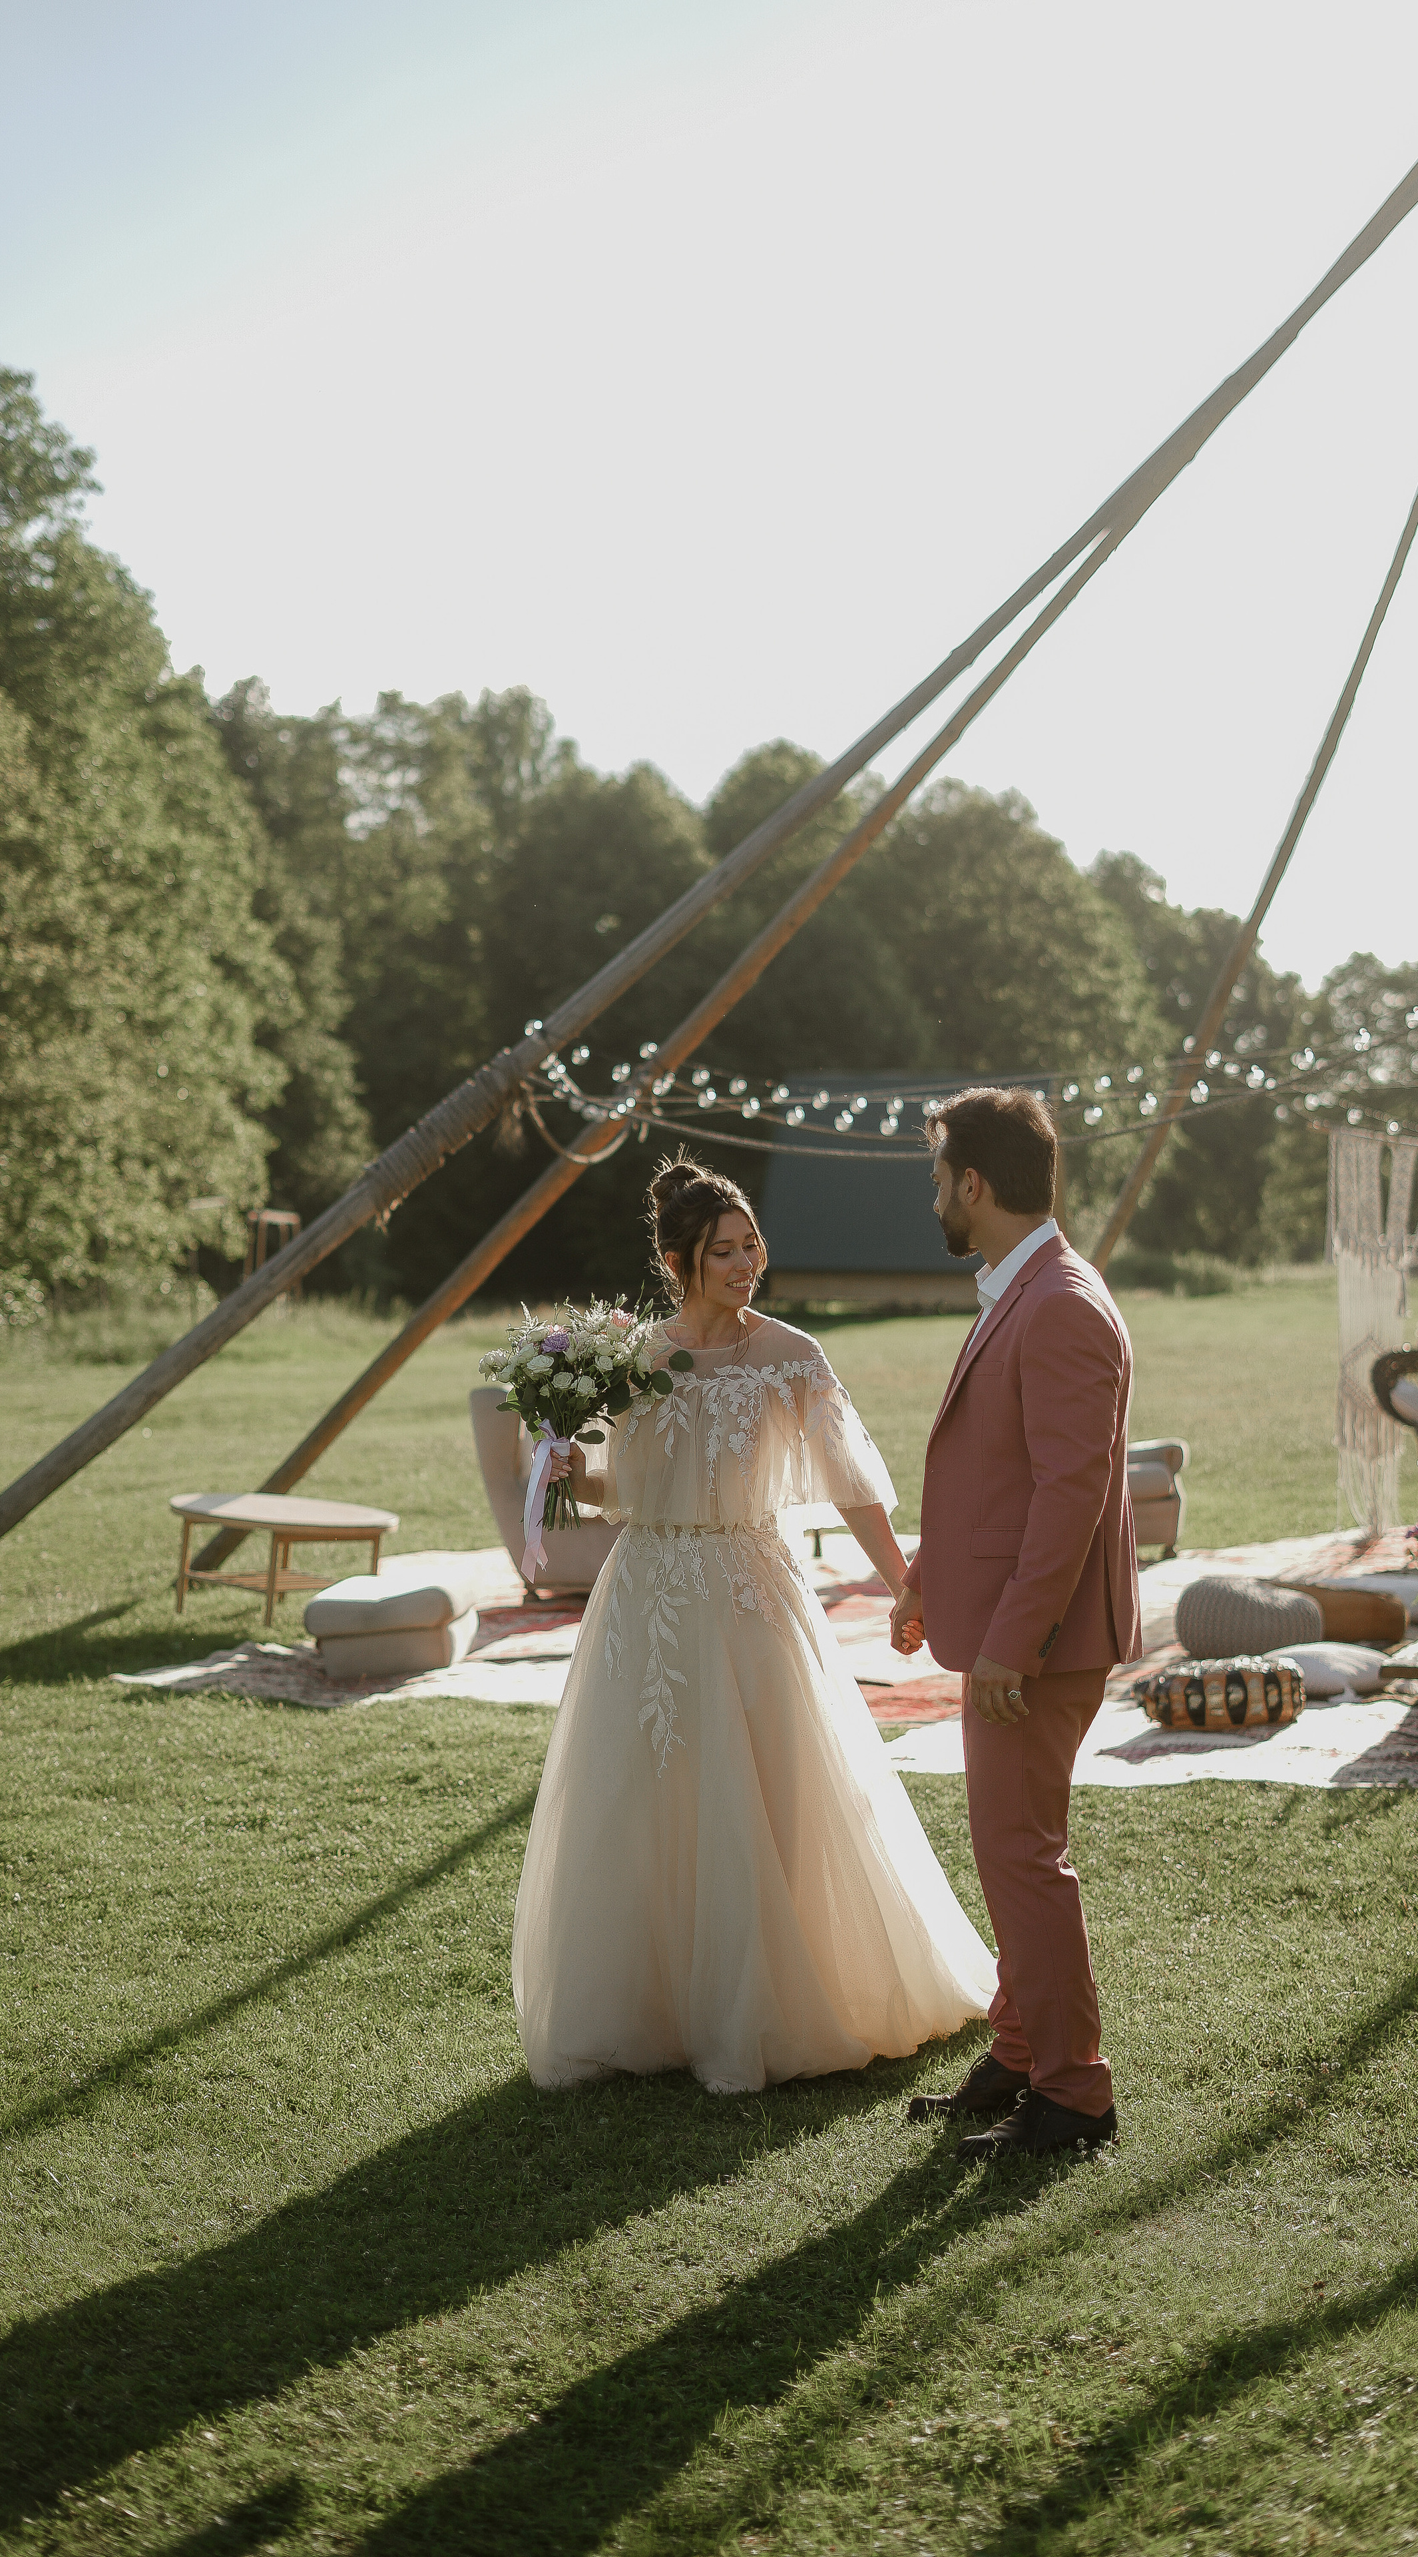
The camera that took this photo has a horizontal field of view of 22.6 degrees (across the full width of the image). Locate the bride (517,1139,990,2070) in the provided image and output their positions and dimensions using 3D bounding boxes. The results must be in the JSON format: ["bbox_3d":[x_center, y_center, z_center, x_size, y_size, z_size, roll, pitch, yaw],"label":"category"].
[{"bbox_3d":[0.100,0.604,6.763,0.950,1.670,0.900,0,1,12],"label":"bride"}]

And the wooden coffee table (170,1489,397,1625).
[{"bbox_3d":[-1.639,1.095,13.574,0.930,0.425,0.840,5,2,43],"label":"wooden coffee table"}]

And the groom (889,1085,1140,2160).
[{"bbox_3d":[0.520,0.562,6.062,0.430,1.780,0.550,0,1,-18],"label":"groom"}]

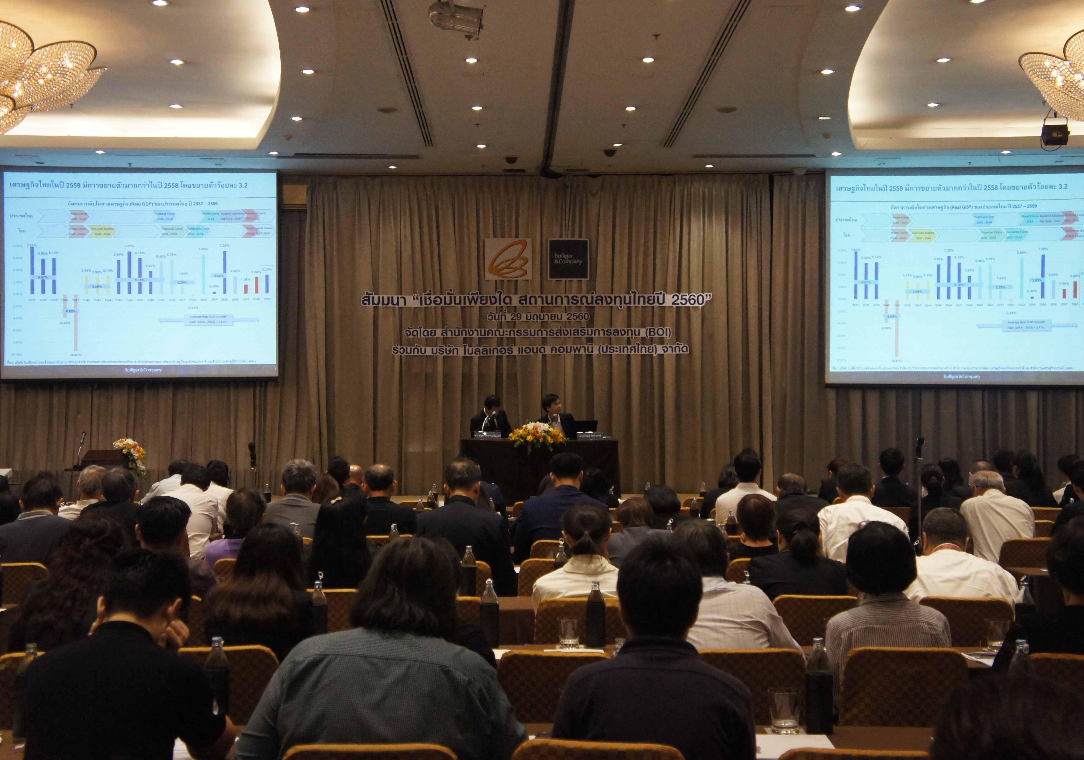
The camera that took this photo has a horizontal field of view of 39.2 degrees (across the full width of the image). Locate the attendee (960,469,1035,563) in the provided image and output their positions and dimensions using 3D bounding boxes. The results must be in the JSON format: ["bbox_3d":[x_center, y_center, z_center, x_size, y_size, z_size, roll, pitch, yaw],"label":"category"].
[{"bbox_3d":[2.727,1.173,9.463,0.500,1.250,0.750,0,-1,-7],"label":"attendee"}]

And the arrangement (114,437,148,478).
[{"bbox_3d":[-4.280,0.806,15.800,0.360,0.420,0.320,0,-1,-3],"label":"arrangement"}]

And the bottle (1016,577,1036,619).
[{"bbox_3d":[1.622,0.801,5.100,0.066,0.238,0.066,0,-2,-1],"label":"bottle"}]

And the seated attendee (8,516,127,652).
[{"bbox_3d":[-1.581,1.069,5.150,0.500,1.240,0.750,0,-1,3],"label":"seated attendee"}]

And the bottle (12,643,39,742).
[{"bbox_3d":[-1.248,0.750,3.690,0.067,0.236,0.067,0,-2,-1],"label":"bottle"}]

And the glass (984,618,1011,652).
[{"bbox_3d":[1.612,0.906,5.381,0.087,0.106,0.087,0,-1,0],"label":"glass"}]

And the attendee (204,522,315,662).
[{"bbox_3d":[-0.947,1.078,5.150,0.480,1.220,0.750,0,-1,0],"label":"attendee"}]

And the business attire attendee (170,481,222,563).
[{"bbox_3d":[-2.064,1.129,9.265,0.470,1.270,0.750,0,-1,2],"label":"business attire attendee"}]

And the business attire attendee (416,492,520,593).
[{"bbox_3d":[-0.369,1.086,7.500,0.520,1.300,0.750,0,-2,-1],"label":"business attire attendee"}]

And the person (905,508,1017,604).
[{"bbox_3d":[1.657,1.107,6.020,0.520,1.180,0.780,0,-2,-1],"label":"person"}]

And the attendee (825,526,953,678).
[{"bbox_3d":[1.166,1.107,5.365,0.460,1.250,0.750,0,-1,-1],"label":"attendee"}]

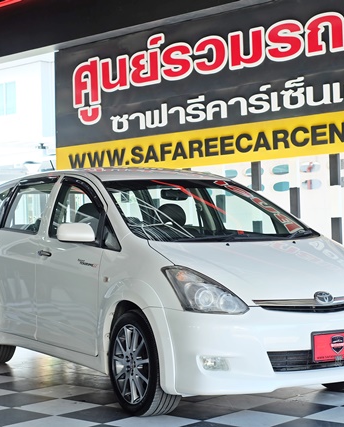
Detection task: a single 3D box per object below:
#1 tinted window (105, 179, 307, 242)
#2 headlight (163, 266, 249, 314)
[{"bbox_3d":[0.238,-0.042,6.590,1.380,0.455,1.110,-1,-1,-30],"label":"tinted window"},{"bbox_3d":[0.191,0.435,5.425,0.340,0.265,0.460,-1,-1,-30],"label":"headlight"}]

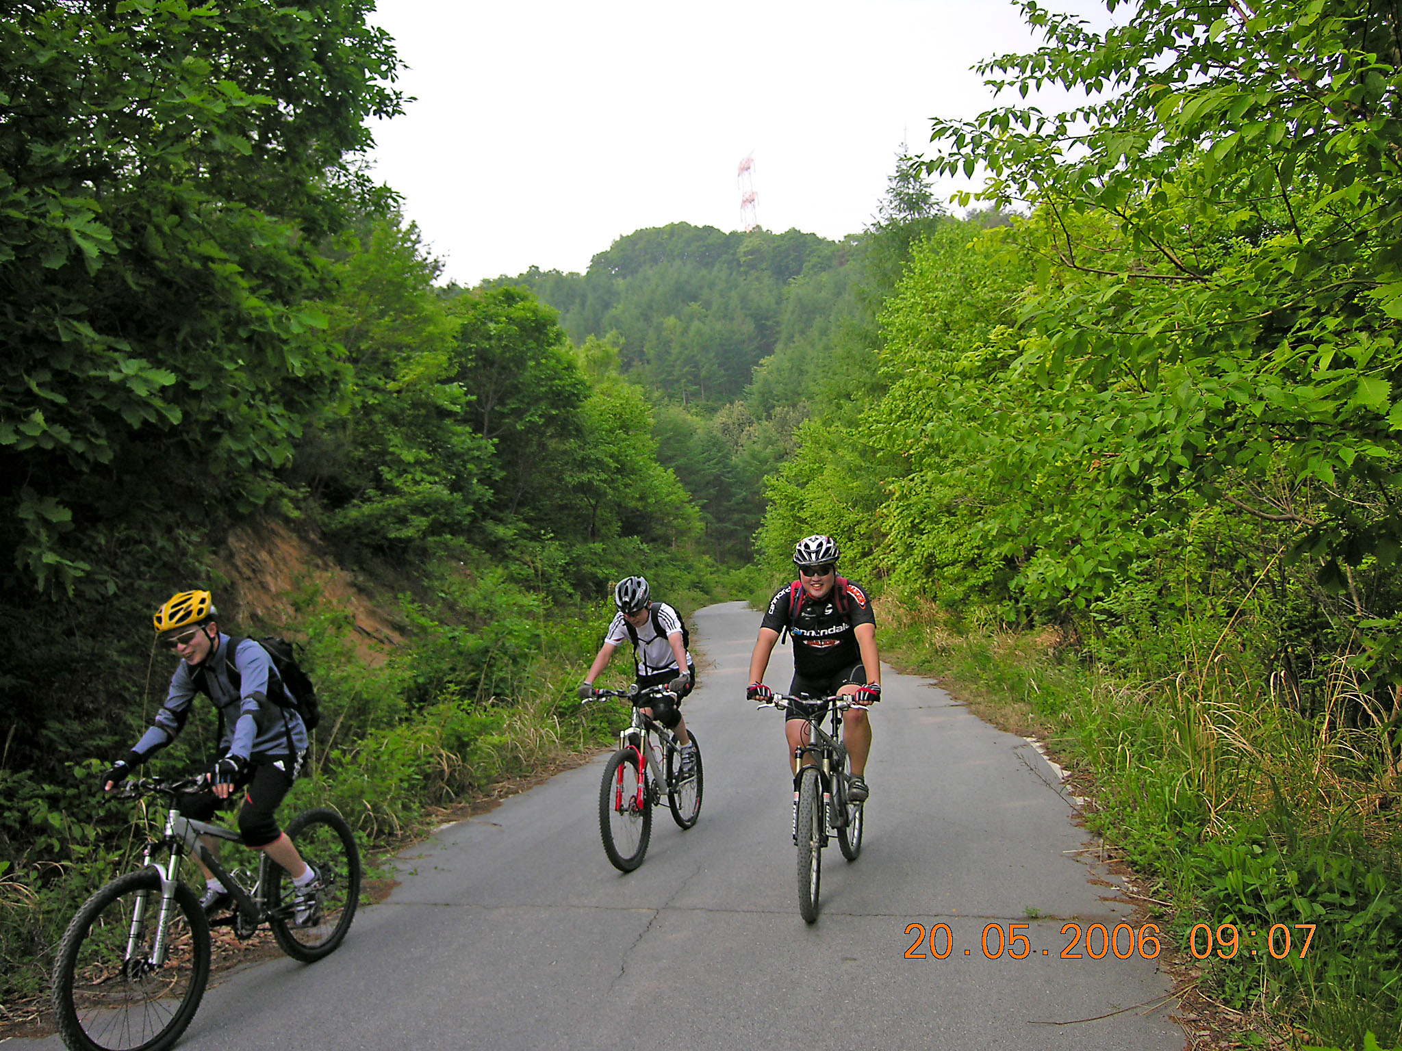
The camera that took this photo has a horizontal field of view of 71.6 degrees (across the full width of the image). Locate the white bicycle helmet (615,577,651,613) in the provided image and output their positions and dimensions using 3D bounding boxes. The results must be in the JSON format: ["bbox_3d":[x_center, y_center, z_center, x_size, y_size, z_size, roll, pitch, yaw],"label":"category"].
[{"bbox_3d":[-0.430,0.434,6.110,0.210,0.170,0.280,-6,16,18],"label":"white bicycle helmet"}]

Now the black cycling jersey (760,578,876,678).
[{"bbox_3d":[0.608,0.529,5.023,0.550,0.510,0.380,-6,-6,18],"label":"black cycling jersey"}]

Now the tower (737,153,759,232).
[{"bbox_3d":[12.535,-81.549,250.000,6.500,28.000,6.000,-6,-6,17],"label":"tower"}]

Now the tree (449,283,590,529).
[{"bbox_3d":[-4.530,-2.961,24.000,3.700,6.000,3.700,-5,-5,0],"label":"tree"}]

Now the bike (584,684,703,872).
[{"bbox_3d":[-0.279,1.538,6.256,0.620,1.040,1.730,-6,-6,18],"label":"bike"}]

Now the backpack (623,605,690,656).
[{"bbox_3d":[-0.251,0.696,6.463,0.310,0.400,0.250,-6,22,18],"label":"backpack"}]

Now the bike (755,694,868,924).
[{"bbox_3d":[0.660,1.310,4.932,0.620,1.020,1.730,-4,-5,18],"label":"bike"}]

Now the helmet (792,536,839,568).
[{"bbox_3d":[0.571,0.128,4.823,0.215,0.165,0.280,-6,-6,13],"label":"helmet"}]

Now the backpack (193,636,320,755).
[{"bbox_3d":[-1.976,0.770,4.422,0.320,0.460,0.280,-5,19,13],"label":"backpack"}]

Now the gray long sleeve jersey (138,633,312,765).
[{"bbox_3d":[-2.070,0.769,4.228,0.580,0.570,0.580,-6,-6,13],"label":"gray long sleeve jersey"}]

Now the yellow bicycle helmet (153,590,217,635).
[{"bbox_3d":[-2.112,0.357,3.985,0.210,0.170,0.280,-6,6,13],"label":"yellow bicycle helmet"}]

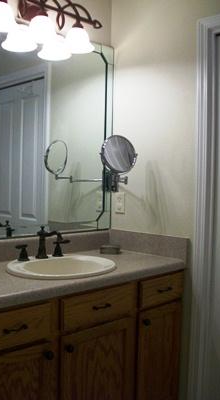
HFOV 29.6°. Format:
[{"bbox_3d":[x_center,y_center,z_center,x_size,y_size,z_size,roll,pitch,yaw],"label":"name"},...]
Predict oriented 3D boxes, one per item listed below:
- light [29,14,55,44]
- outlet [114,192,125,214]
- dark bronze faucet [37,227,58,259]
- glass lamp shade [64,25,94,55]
[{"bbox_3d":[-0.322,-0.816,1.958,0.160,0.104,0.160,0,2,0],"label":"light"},{"bbox_3d":[0.057,0.018,2.370,0.010,0.116,0.071,-1,3,-43],"label":"outlet"},{"bbox_3d":[-0.272,0.200,1.885,0.058,0.152,0.175,-1,3,-43],"label":"dark bronze faucet"},{"bbox_3d":[-0.163,-0.820,2.107,0.168,0.104,0.168,0,2,0],"label":"glass lamp shade"}]

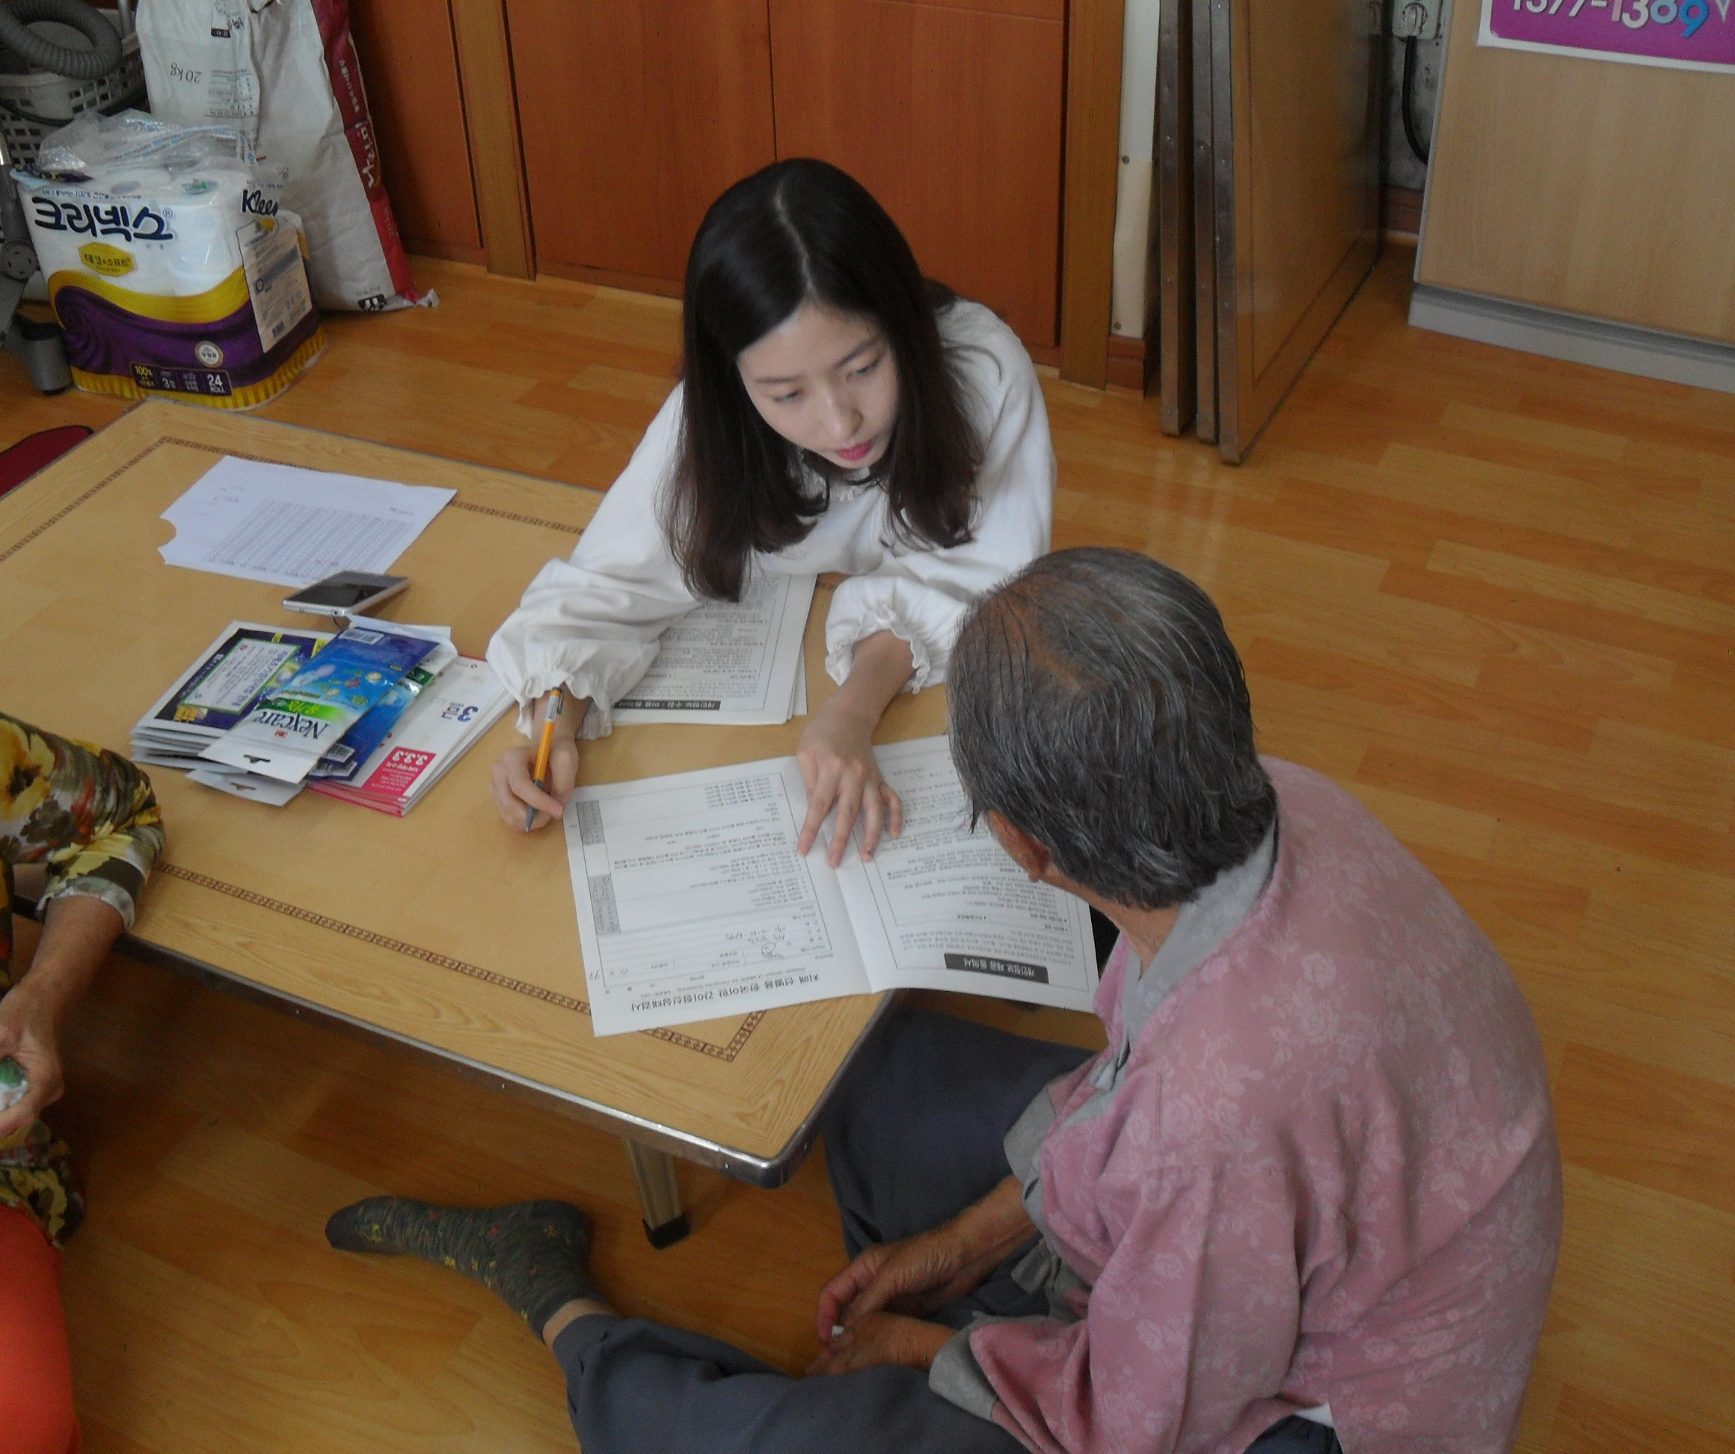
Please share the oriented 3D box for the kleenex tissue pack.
[{"bbox_3d":[-1.041,-0.706,2.973,0.335,0.360,0.245,8,37,13],"label":"kleenex tissue pack"}]

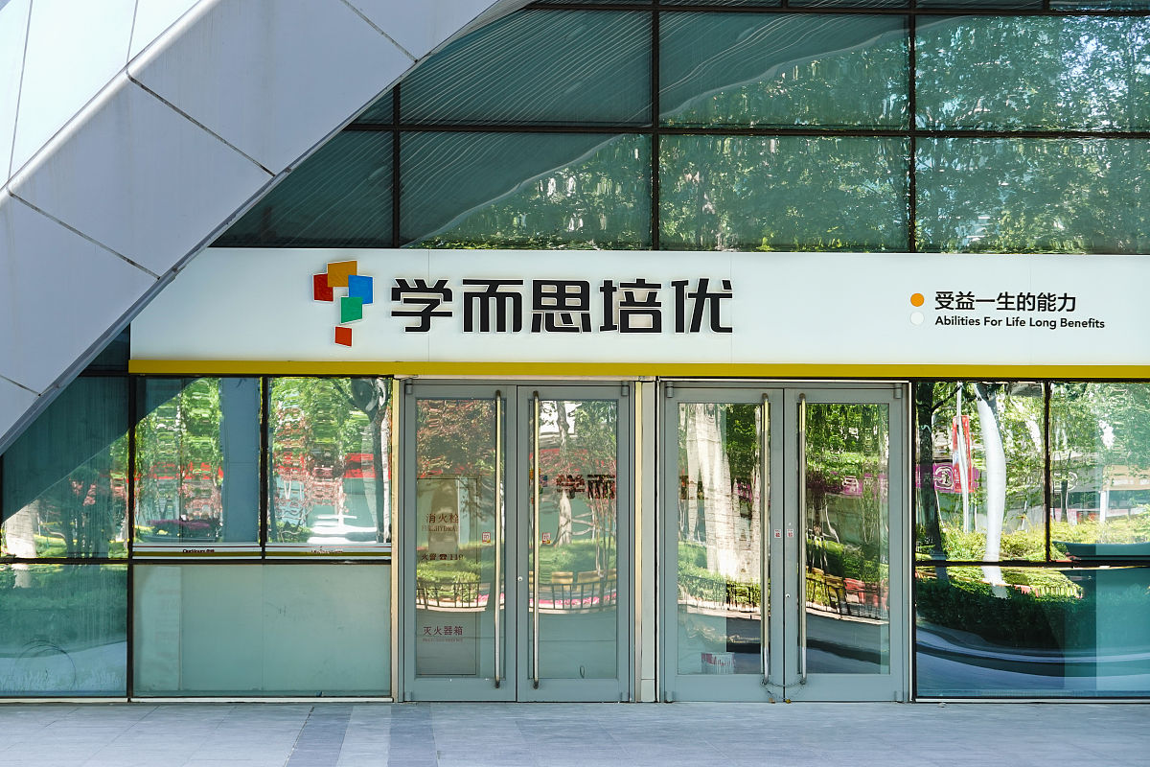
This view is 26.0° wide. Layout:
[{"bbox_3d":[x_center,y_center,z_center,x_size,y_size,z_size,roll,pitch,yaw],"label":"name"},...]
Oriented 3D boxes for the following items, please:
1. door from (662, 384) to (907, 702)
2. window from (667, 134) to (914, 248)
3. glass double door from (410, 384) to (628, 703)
[{"bbox_3d":[1.636,1.249,19.509,1.936,2.482,0.120,0,-2,-4],"label":"door"},{"bbox_3d":[1.645,-1.493,19.612,1.974,0.919,0.080,0,-2,-4],"label":"window"},{"bbox_3d":[-0.443,1.229,19.378,1.812,2.487,0.140,0,-2,-4],"label":"glass double door"}]

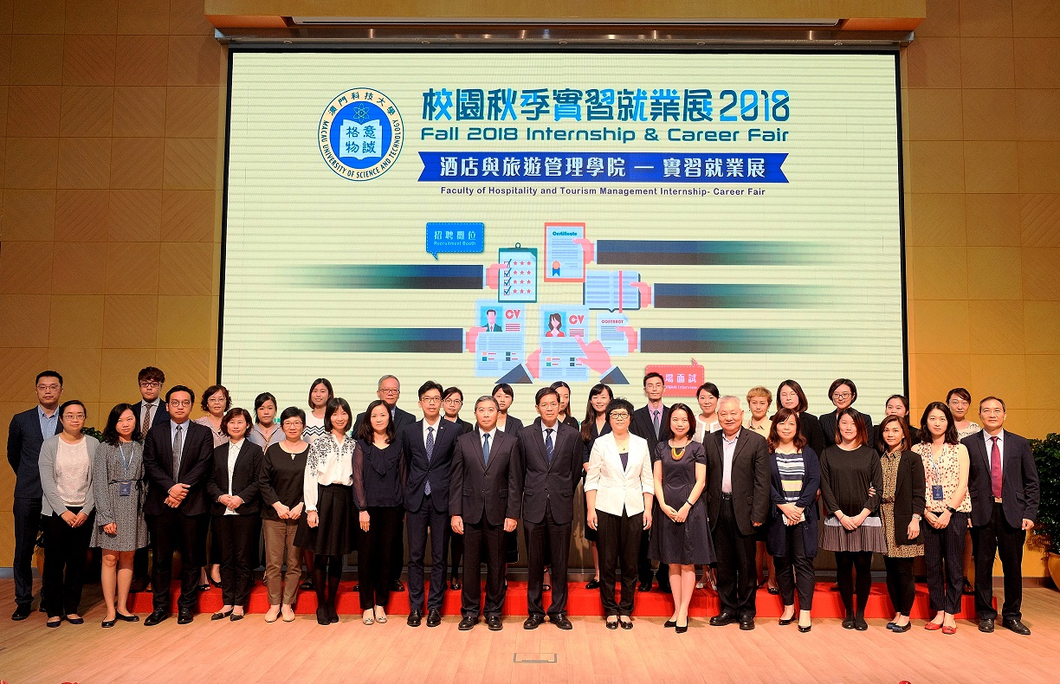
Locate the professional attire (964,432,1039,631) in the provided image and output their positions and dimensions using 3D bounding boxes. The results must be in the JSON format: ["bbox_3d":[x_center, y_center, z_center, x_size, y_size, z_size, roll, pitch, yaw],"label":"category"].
[{"bbox_3d":[3.500,1.366,6.354,0.484,1.405,0.320,-2,-5,25],"label":"professional attire"}]

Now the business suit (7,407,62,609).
[{"bbox_3d":[-3.717,1.273,6.555,0.478,1.550,0.330,2,-5,-24],"label":"business suit"}]

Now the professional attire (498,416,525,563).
[{"bbox_3d":[-0.236,1.176,6.862,0.405,1.171,0.290,1,-5,-3],"label":"professional attire"}]

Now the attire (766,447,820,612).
[{"bbox_3d":[1.998,1.421,6.491,0.421,1.247,0.340,-1,-5,15],"label":"attire"}]

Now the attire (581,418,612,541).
[{"bbox_3d":[0.629,1.123,7.006,0.412,1.028,0.290,0,-4,3],"label":"attire"}]

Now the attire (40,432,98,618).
[{"bbox_3d":[-3.421,1.362,6.332,0.395,1.349,0.320,3,-5,-31],"label":"attire"}]

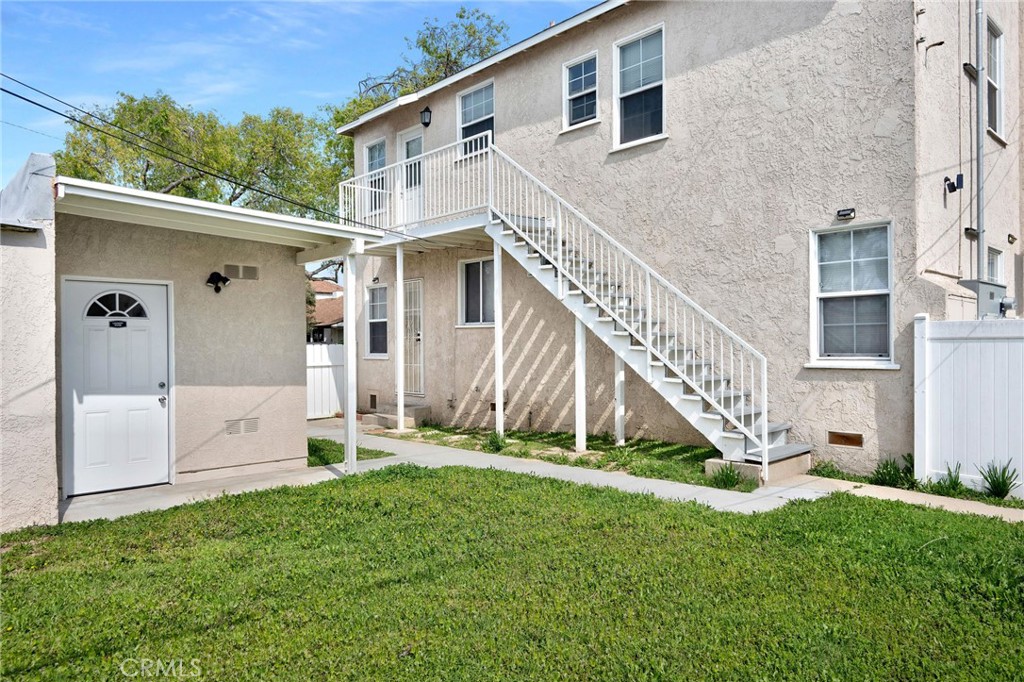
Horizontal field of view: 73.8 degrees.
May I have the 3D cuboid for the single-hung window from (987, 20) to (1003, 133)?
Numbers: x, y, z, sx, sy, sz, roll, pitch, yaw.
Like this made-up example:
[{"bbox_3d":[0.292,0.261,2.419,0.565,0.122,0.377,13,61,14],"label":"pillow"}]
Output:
[{"bbox_3d":[5.992,-3.240,8.495,0.840,1.386,0.100,-1,0,-43],"label":"single-hung window"}]

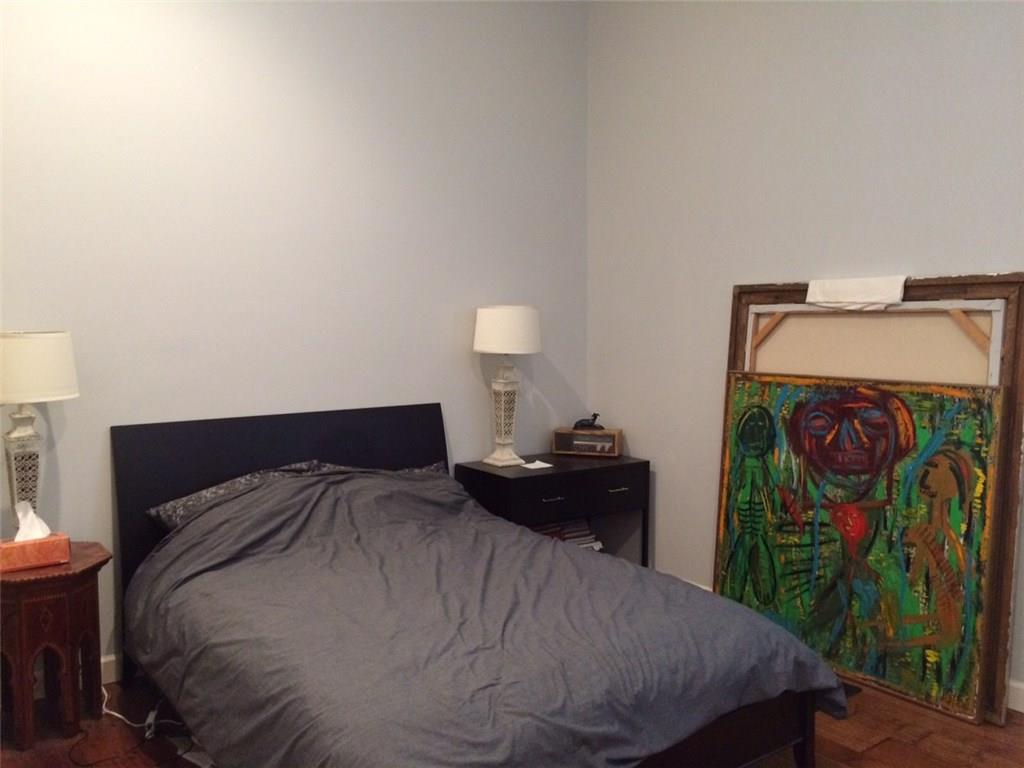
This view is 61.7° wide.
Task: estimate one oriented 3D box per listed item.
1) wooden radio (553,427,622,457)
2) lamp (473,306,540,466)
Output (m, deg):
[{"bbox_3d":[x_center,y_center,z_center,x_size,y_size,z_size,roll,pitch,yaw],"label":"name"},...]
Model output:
[{"bbox_3d":[0.427,0.328,4.821,0.367,0.135,0.162,1,4,15],"label":"wooden radio"},{"bbox_3d":[-0.019,0.010,4.495,0.356,0.819,0.356,0,4,0],"label":"lamp"}]

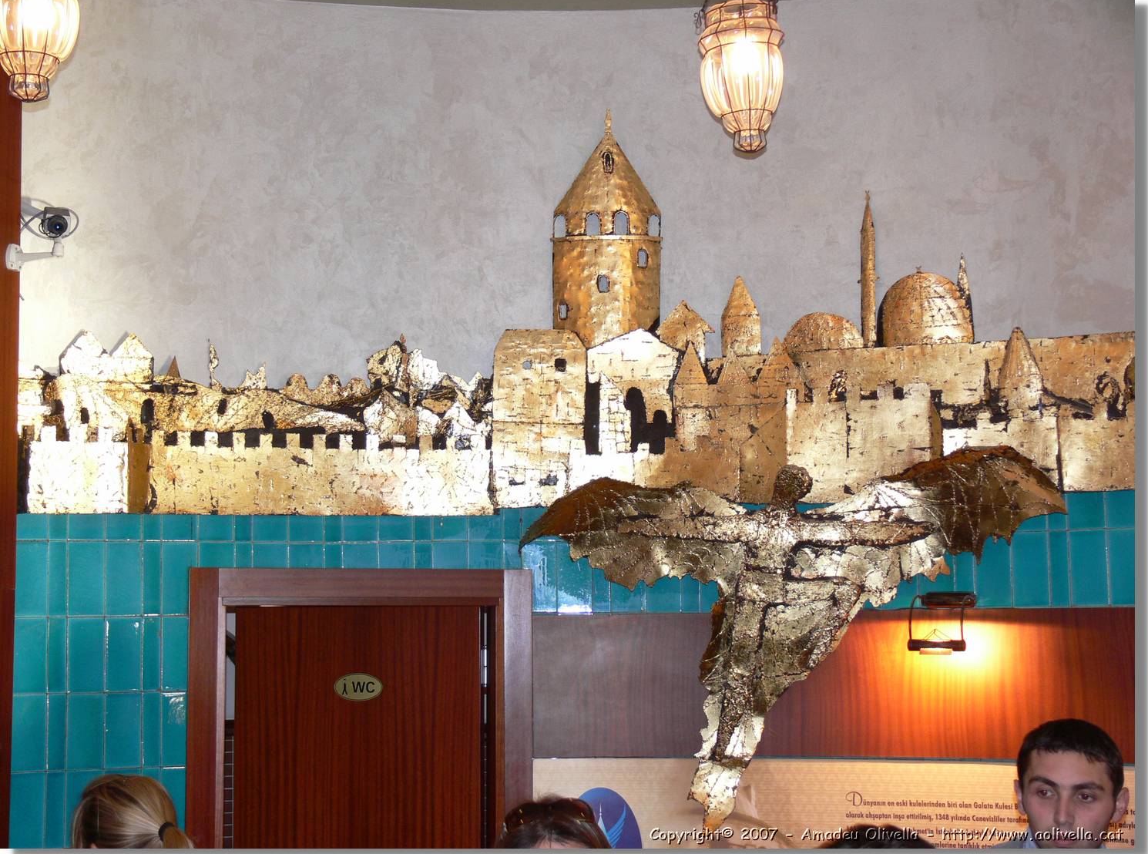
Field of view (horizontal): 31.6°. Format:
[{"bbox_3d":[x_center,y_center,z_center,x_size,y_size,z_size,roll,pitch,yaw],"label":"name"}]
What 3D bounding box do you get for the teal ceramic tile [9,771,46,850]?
[{"bbox_3d":[-1.468,1.026,5.429,0.096,0.200,0.010,1,-6,-14],"label":"teal ceramic tile"}]

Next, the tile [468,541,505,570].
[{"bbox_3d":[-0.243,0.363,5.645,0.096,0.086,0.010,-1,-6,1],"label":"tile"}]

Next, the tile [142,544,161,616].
[{"bbox_3d":[-1.149,0.414,5.525,0.048,0.195,0.009,1,-6,-11],"label":"tile"}]

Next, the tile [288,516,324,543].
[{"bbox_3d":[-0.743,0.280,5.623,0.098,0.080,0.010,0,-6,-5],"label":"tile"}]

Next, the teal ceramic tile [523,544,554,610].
[{"bbox_3d":[-0.096,0.418,5.635,0.096,0.200,0.010,-1,-6,3],"label":"teal ceramic tile"}]

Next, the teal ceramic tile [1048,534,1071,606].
[{"bbox_3d":[1.274,0.372,5.314,0.050,0.192,0.009,-3,-6,21],"label":"teal ceramic tile"}]

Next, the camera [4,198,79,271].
[{"bbox_3d":[-1.383,-0.495,5.250,0.180,0.175,0.180,1,6,-18],"label":"camera"}]

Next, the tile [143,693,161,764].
[{"bbox_3d":[-1.148,0.822,5.511,0.050,0.200,0.010,1,-6,-11],"label":"tile"}]

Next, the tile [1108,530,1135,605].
[{"bbox_3d":[1.436,0.364,5.248,0.095,0.195,0.009,-3,-6,23],"label":"tile"}]

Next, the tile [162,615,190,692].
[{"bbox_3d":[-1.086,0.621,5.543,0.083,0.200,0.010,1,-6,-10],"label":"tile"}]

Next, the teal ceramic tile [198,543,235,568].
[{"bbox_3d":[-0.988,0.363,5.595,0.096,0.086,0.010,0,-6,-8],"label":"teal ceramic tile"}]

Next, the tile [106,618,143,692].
[{"bbox_3d":[-1.218,0.617,5.490,0.094,0.199,0.009,1,-6,-12],"label":"tile"}]

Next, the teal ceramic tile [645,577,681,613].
[{"bbox_3d":[0.248,0.416,5.576,0.098,0.195,0.010,-1,-6,9],"label":"teal ceramic tile"}]

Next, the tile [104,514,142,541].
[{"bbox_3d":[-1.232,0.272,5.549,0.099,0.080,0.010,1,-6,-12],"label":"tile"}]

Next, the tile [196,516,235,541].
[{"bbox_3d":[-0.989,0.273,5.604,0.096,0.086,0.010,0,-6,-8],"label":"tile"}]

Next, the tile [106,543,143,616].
[{"bbox_3d":[-1.229,0.415,5.535,0.099,0.200,0.010,1,-6,-12],"label":"tile"}]

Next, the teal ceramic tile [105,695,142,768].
[{"bbox_3d":[-1.215,0.819,5.469,0.095,0.198,0.009,1,-6,-12],"label":"teal ceramic tile"}]

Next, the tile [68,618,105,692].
[{"bbox_3d":[-1.324,0.619,5.506,0.096,0.200,0.010,1,-6,-13],"label":"tile"}]

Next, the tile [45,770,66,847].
[{"bbox_3d":[-1.393,1.029,5.448,0.049,0.200,0.010,1,-6,-14],"label":"tile"}]

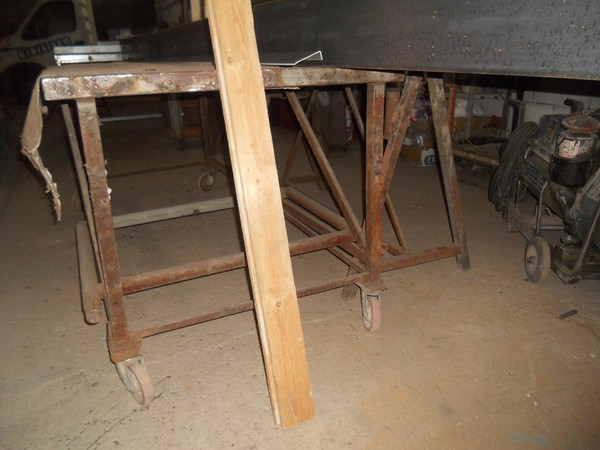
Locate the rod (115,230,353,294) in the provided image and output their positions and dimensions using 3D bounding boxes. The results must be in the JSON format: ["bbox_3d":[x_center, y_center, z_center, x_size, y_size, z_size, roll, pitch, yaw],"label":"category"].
[{"bbox_3d":[-0.200,0.124,1.617,0.915,0.047,0.047,-12,23,-25],"label":"rod"}]

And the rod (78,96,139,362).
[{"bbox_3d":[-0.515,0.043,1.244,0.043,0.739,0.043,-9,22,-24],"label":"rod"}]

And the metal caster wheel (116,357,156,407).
[{"bbox_3d":[-0.491,0.466,1.400,0.045,0.147,0.135,-20,28,-40],"label":"metal caster wheel"}]

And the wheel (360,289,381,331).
[{"bbox_3d":[0.257,0.325,1.731,0.045,0.147,0.135,-5,21,-10],"label":"wheel"}]

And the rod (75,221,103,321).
[{"bbox_3d":[-0.750,0.125,1.640,0.049,0.049,0.810,-11,23,-24],"label":"rod"}]

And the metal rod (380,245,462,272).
[{"bbox_3d":[0.520,0.155,2.053,0.467,0.036,0.036,-9,22,-20],"label":"metal rod"}]

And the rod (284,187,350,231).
[{"bbox_3d":[0.101,-0.041,2.032,0.049,0.049,0.729,-11,23,-24],"label":"rod"}]

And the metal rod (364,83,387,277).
[{"bbox_3d":[0.246,-0.115,1.578,0.043,0.699,0.043,-12,24,-23],"label":"metal rod"}]

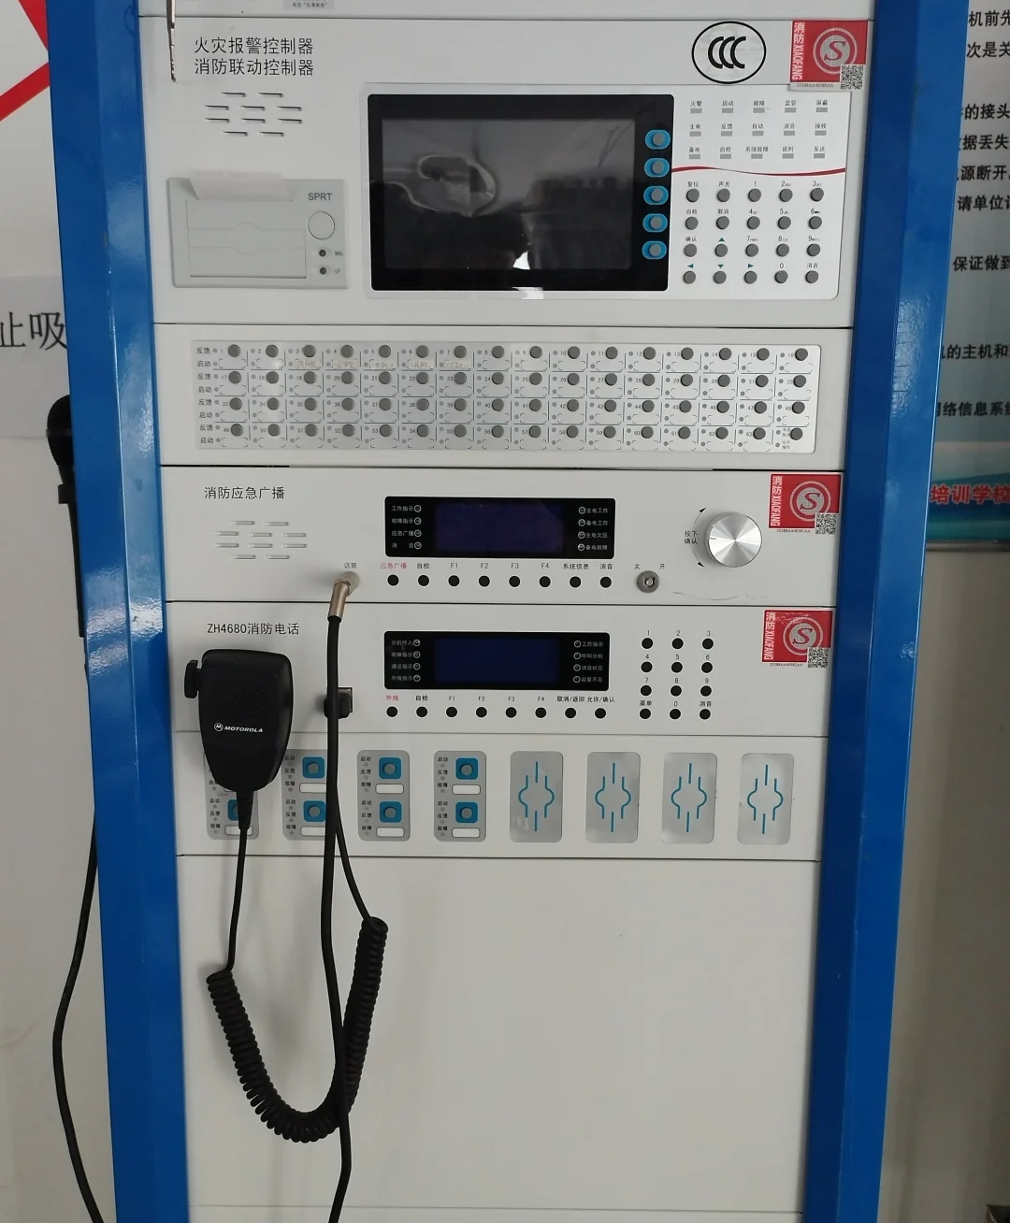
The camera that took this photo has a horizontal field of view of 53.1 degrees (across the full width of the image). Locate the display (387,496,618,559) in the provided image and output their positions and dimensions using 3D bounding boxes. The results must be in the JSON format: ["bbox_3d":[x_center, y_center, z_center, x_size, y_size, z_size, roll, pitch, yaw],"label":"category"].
[{"bbox_3d":[-0.003,-0.055,0.663,0.150,0.040,0.010,0,9,0],"label":"display"}]

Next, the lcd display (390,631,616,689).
[{"bbox_3d":[-0.005,0.033,0.677,0.150,0.040,0.010,0,9,0],"label":"lcd display"}]

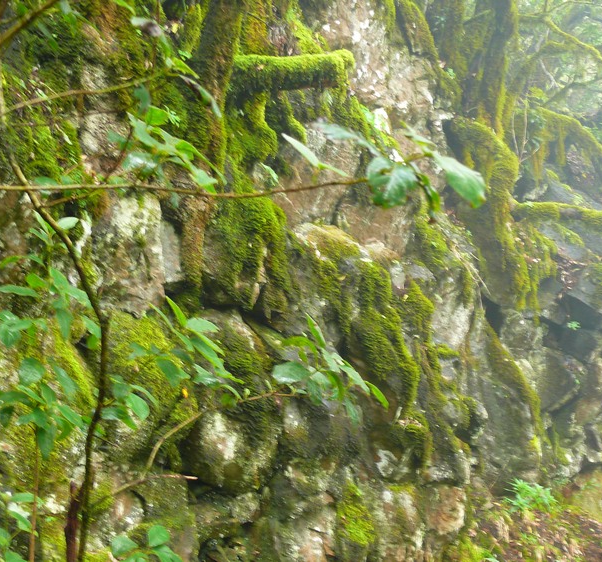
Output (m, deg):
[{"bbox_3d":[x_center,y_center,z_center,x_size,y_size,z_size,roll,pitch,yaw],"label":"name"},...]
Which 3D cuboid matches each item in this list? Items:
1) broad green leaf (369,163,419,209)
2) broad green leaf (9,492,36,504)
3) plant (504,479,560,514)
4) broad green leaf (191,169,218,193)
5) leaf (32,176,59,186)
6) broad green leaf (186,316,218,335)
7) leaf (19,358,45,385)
[{"bbox_3d":[0.163,-0.168,1.600,0.088,0.080,0.045,0,3,0],"label":"broad green leaf"},{"bbox_3d":[-0.642,0.502,2.100,0.068,0.025,0.040,1,3,17],"label":"broad green leaf"},{"bbox_3d":[1.400,1.303,5.500,0.330,0.220,0.280,1,3,18],"label":"plant"},{"bbox_3d":[-0.212,-0.221,2.000,0.065,0.030,0.045,38,27,24],"label":"broad green leaf"},{"bbox_3d":[-0.604,-0.235,2.150,0.062,0.022,0.040,-1,3,-17],"label":"leaf"},{"bbox_3d":[-0.260,0.117,2.400,0.088,0.025,0.045,16,15,15],"label":"broad green leaf"},{"bbox_3d":[-0.622,0.209,2.100,0.062,0.060,0.035,0,3,-6],"label":"leaf"}]

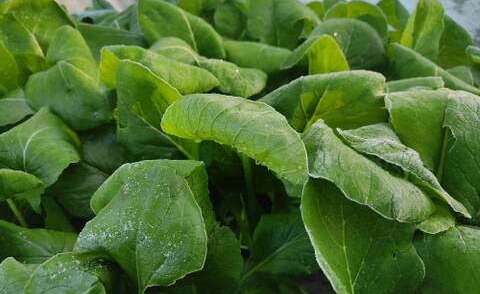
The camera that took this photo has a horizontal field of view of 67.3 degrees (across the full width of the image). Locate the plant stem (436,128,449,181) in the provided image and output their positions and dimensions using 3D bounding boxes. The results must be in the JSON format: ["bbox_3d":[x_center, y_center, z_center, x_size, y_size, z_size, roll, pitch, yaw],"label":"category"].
[{"bbox_3d":[0.257,0.012,0.460,0.011,0.078,0.014,0,31,0],"label":"plant stem"}]

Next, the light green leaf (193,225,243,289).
[{"bbox_3d":[-0.029,0.140,0.460,0.080,0.085,0.050,0,31,0],"label":"light green leaf"}]

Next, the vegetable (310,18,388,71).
[{"bbox_3d":[0.215,-0.208,0.740,0.144,0.106,0.064,0,31,0],"label":"vegetable"}]

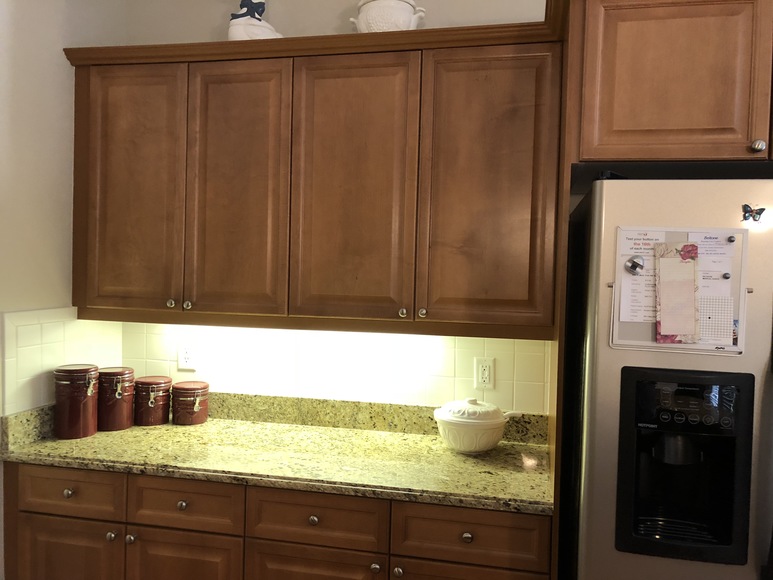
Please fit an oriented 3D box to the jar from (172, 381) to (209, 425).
[{"bbox_3d":[-0.795,0.461,2.536,0.145,0.150,0.153,0,2,-40],"label":"jar"}]

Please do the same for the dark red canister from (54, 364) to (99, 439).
[{"bbox_3d":[-1.135,0.410,2.302,0.153,0.249,0.145,1,2,0],"label":"dark red canister"}]

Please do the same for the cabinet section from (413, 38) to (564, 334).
[{"bbox_3d":[0.358,-0.339,2.180,0.446,0.890,0.329,2,1,12],"label":"cabinet section"}]

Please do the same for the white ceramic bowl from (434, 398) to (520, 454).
[{"bbox_3d":[0.328,0.481,2.239,0.300,0.180,0.258,2,2,12],"label":"white ceramic bowl"}]

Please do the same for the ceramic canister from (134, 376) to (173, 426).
[{"bbox_3d":[-0.939,0.447,2.514,0.145,0.172,0.153,1,2,-20],"label":"ceramic canister"}]

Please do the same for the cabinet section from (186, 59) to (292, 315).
[{"bbox_3d":[-0.489,-0.364,2.359,0.397,0.890,0.329,2,1,12],"label":"cabinet section"}]

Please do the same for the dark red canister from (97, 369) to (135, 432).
[{"bbox_3d":[-1.050,0.422,2.420,0.145,0.222,0.153,0,2,-32],"label":"dark red canister"}]

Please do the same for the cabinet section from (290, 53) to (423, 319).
[{"bbox_3d":[-0.078,-0.352,2.272,0.445,0.890,0.329,2,1,12],"label":"cabinet section"}]

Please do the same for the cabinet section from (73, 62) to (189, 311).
[{"bbox_3d":[-0.915,-0.377,2.449,0.475,0.890,0.329,2,1,12],"label":"cabinet section"}]

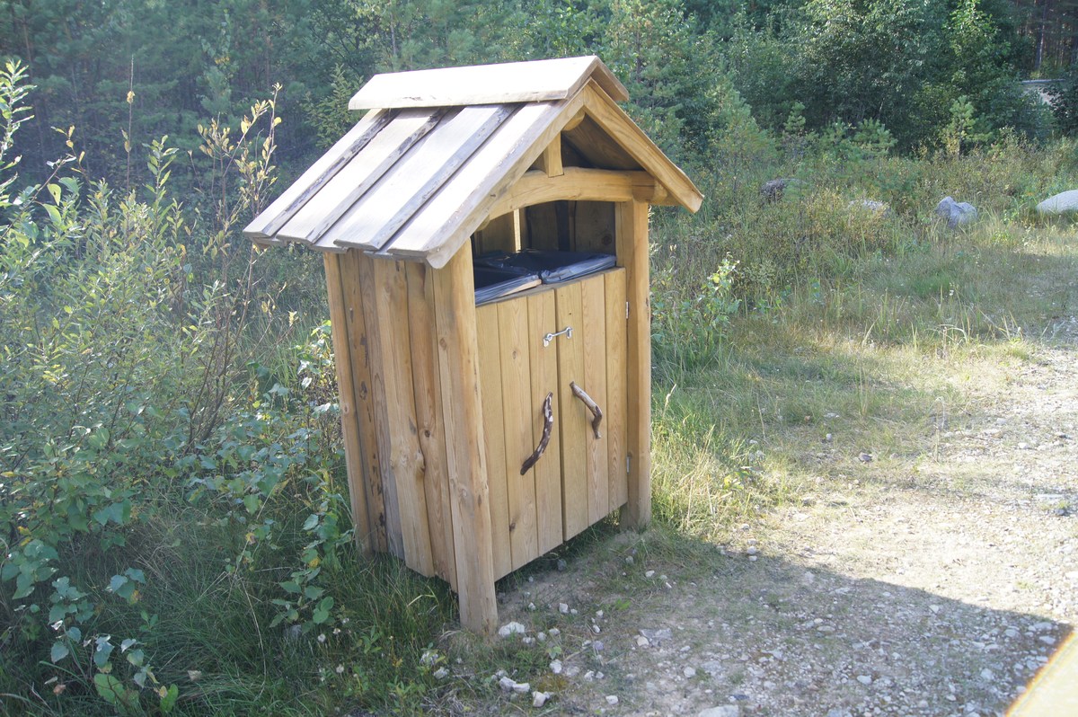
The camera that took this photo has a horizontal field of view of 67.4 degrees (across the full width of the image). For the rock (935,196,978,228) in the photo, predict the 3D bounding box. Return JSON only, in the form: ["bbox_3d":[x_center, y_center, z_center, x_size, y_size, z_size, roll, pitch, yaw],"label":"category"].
[{"bbox_3d":[5.166,-1.796,10.000,0.500,0.400,0.450,6,19,26],"label":"rock"}]

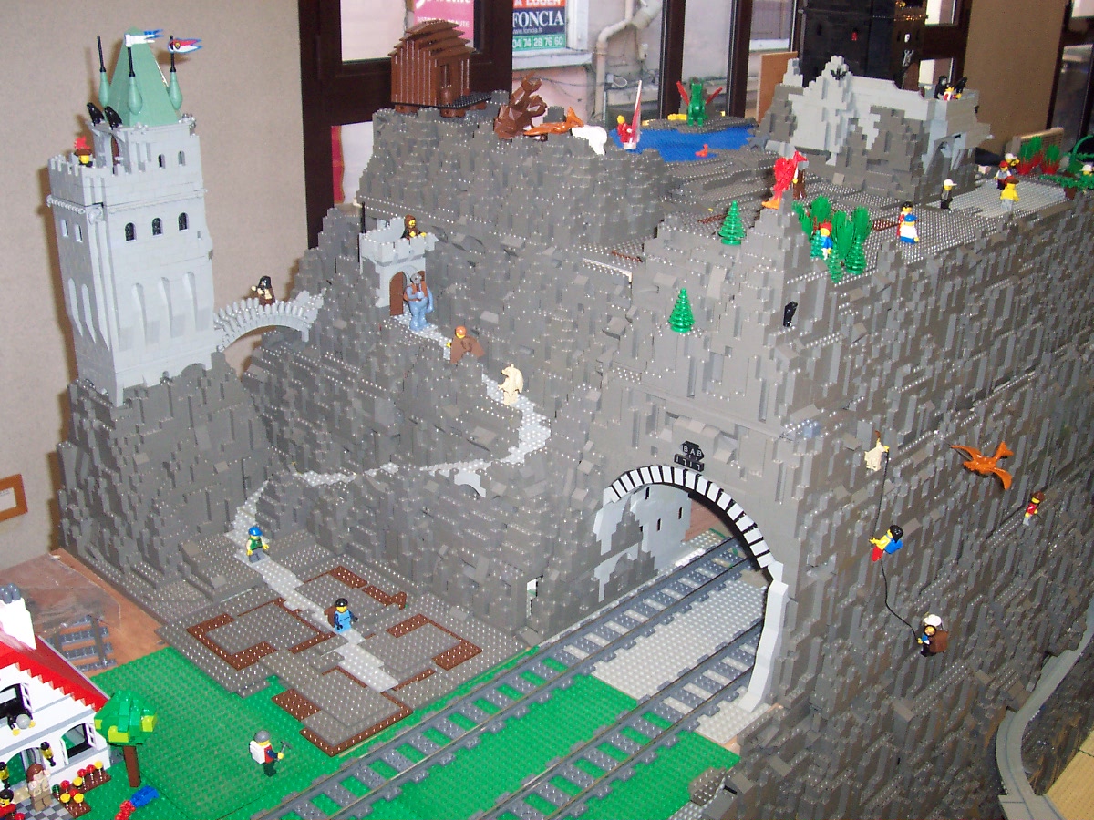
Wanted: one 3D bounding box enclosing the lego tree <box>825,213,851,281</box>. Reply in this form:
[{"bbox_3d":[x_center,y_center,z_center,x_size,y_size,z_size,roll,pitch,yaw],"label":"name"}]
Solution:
[{"bbox_3d":[0.310,-0.173,1.245,0.030,0.068,0.031,2,24,0],"label":"lego tree"}]

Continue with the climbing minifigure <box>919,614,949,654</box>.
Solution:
[{"bbox_3d":[0.392,0.228,1.190,0.030,0.041,0.025,6,23,11],"label":"climbing minifigure"}]

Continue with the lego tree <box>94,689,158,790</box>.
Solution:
[{"bbox_3d":[-0.363,0.289,1.019,0.053,0.092,0.053,2,24,0],"label":"lego tree"}]

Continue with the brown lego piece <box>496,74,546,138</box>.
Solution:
[{"bbox_3d":[-0.031,-0.360,1.385,0.060,0.070,0.050,2,24,0],"label":"brown lego piece"}]

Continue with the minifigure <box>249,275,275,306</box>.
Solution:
[{"bbox_3d":[-0.344,-0.141,1.420,0.025,0.043,0.020,23,31,39],"label":"minifigure"}]

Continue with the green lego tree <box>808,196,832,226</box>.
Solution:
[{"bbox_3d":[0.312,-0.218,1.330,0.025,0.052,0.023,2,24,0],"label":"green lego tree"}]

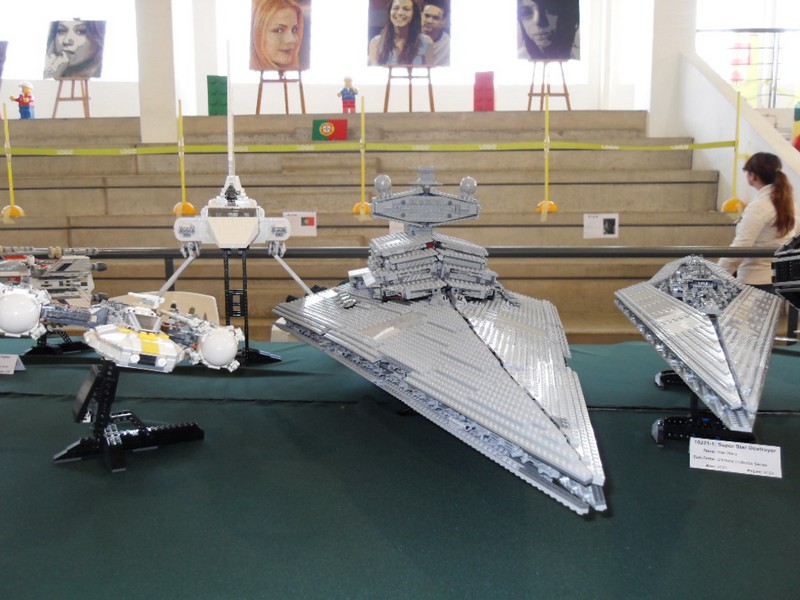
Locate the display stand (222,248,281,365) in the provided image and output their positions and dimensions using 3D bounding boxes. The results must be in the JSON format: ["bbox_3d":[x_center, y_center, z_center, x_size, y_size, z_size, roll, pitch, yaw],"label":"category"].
[{"bbox_3d":[-0.354,0.018,1.417,0.190,0.255,0.150,-2,7,-13],"label":"display stand"}]

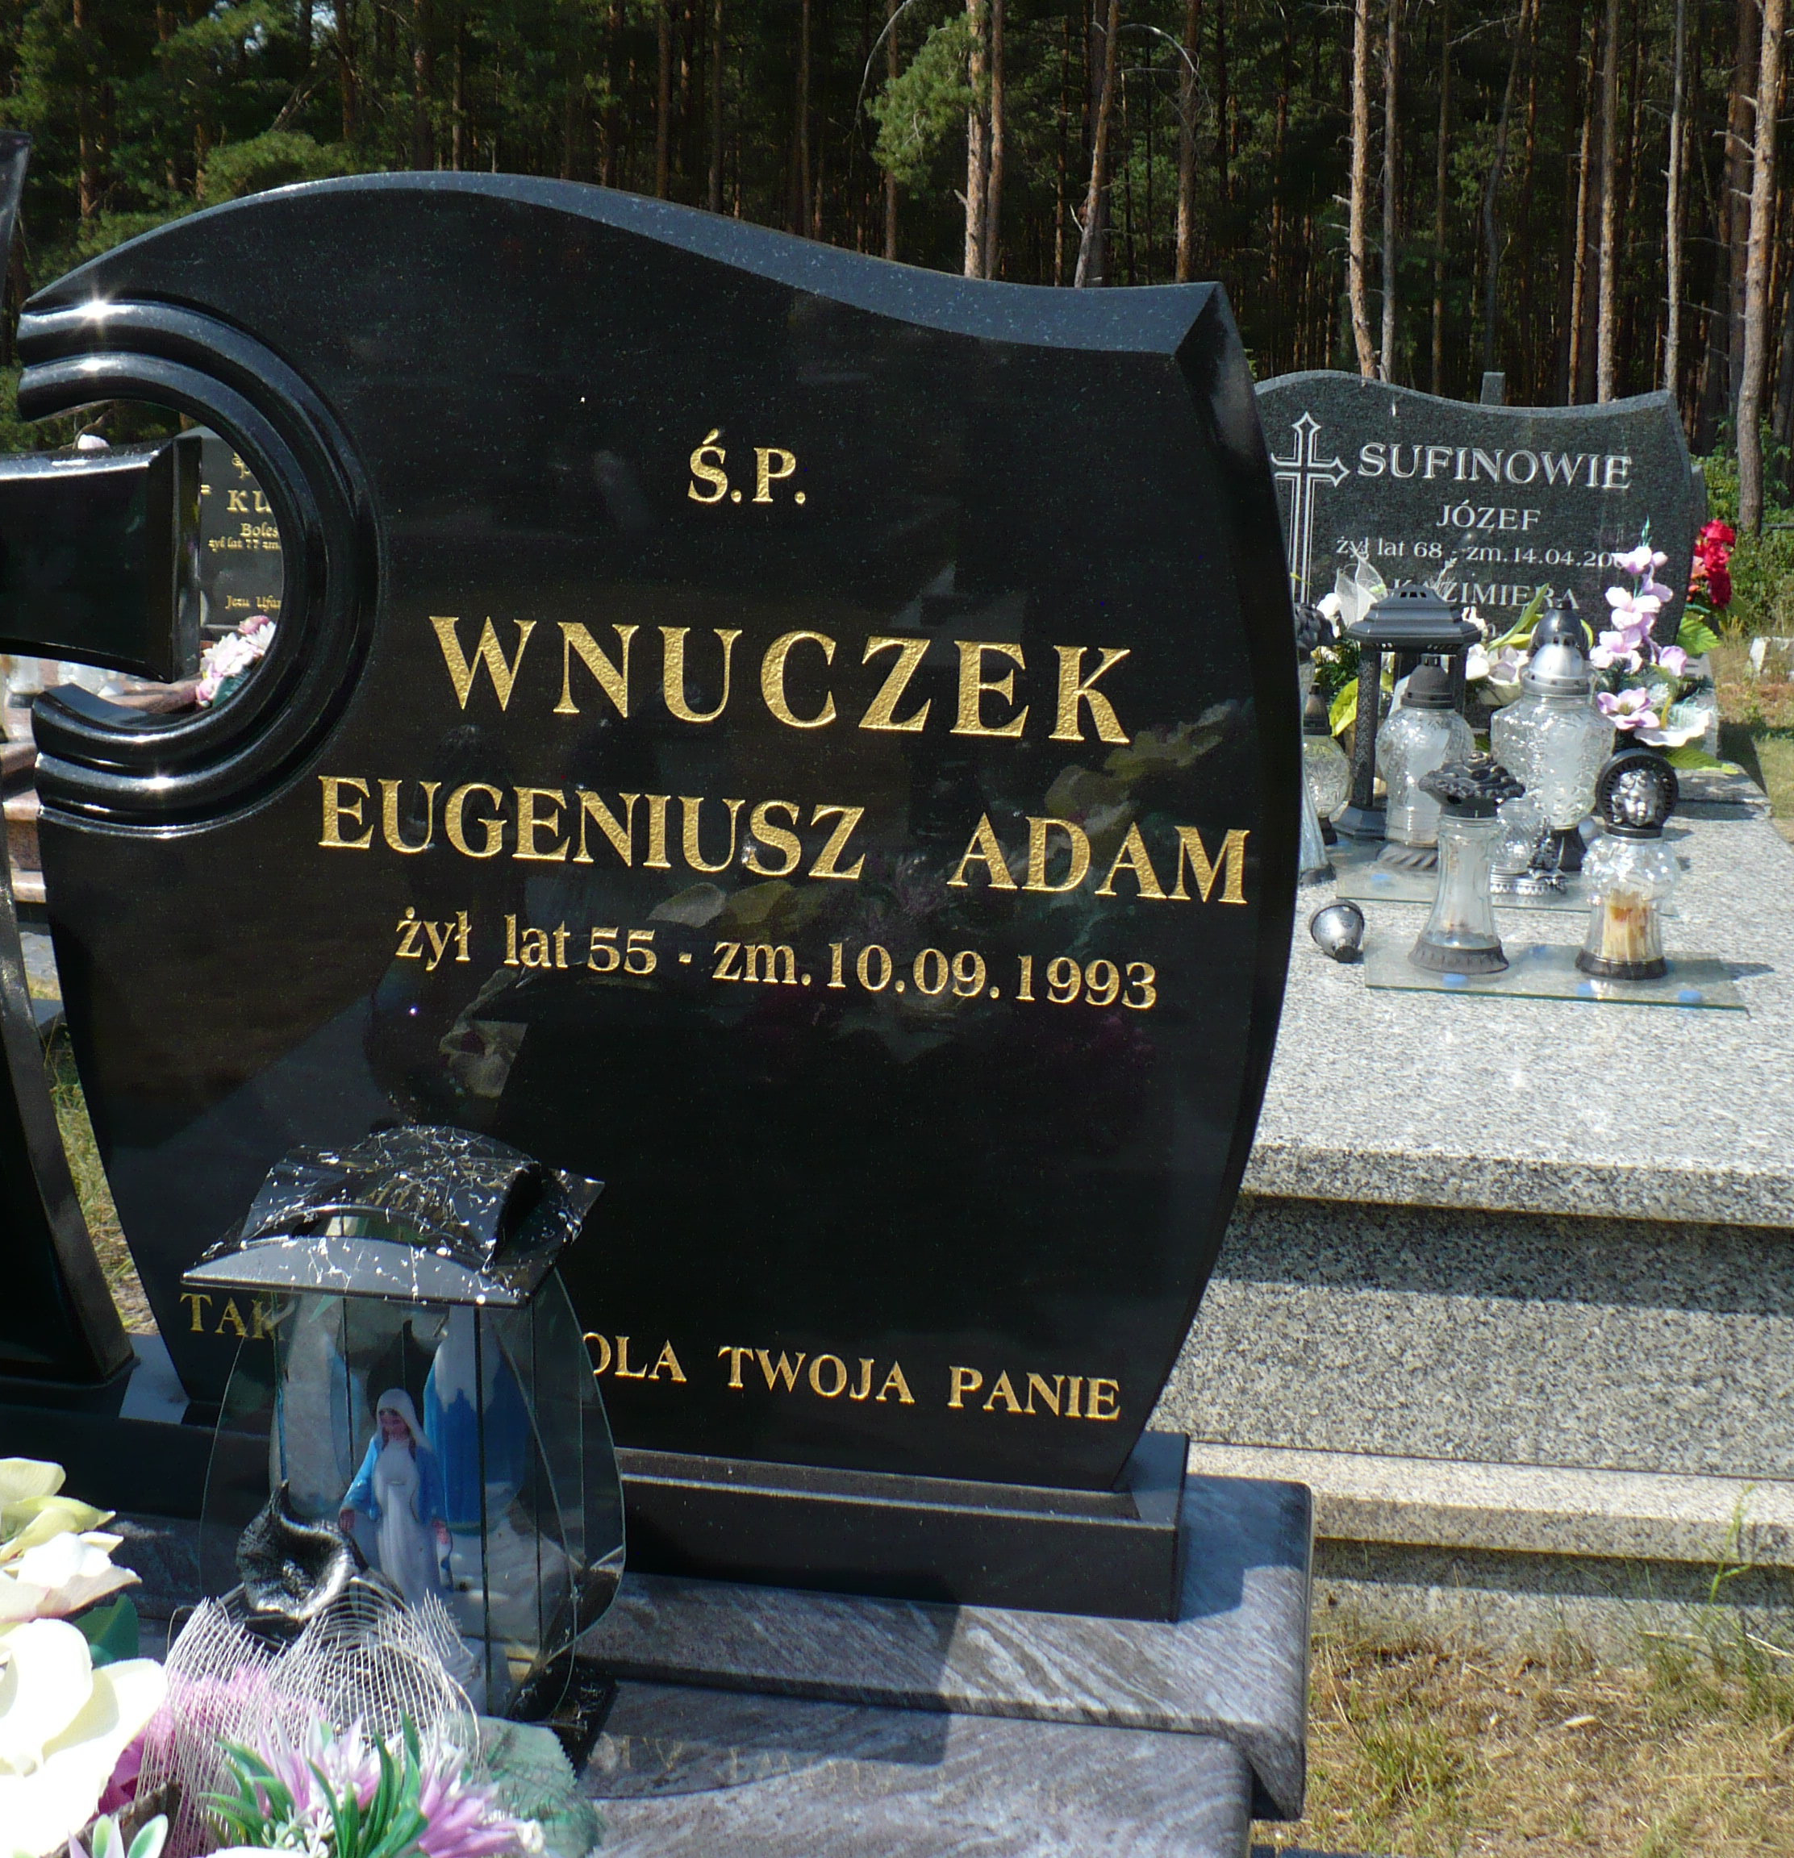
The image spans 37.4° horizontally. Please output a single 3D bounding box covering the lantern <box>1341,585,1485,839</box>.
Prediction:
[{"bbox_3d":[0.751,-0.322,3.848,0.215,0.364,0.215,2,15,8],"label":"lantern"}]

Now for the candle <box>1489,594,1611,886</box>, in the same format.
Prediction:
[{"bbox_3d":[0.897,-0.270,3.612,0.163,0.376,0.163,2,15,8],"label":"candle"}]

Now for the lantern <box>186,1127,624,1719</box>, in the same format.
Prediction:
[{"bbox_3d":[-0.261,0.290,1.446,0.196,0.344,0.192,3,15,10],"label":"lantern"}]

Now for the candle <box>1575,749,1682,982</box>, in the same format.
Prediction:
[{"bbox_3d":[0.859,-0.079,3.105,0.112,0.265,0.112,2,15,8],"label":"candle"}]

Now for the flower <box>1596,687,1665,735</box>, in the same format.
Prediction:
[{"bbox_3d":[1.103,-0.329,3.981,0.097,0.070,0.075,2,15,8],"label":"flower"}]

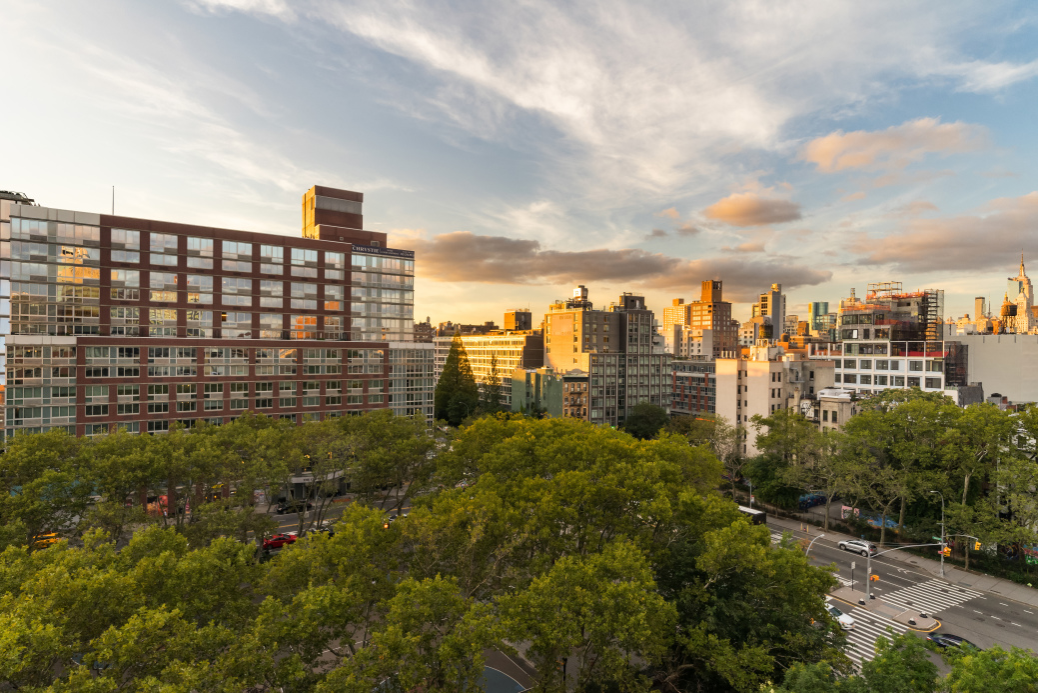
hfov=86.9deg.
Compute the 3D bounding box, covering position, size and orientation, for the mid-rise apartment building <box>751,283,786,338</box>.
[{"bbox_3d":[156.711,-3.836,343.741,13.400,69.400,14.400,1,0,-32],"label":"mid-rise apartment building"}]

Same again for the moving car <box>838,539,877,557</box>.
[{"bbox_3d":[45.325,26.682,73.187,1.850,1.660,4.700,1,0,-29],"label":"moving car"}]

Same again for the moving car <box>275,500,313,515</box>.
[{"bbox_3d":[-37.573,26.786,91.816,4.900,1.550,1.900,1,0,-34],"label":"moving car"}]

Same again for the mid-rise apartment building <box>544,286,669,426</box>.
[{"bbox_3d":[26.961,6.117,166.772,31.600,45.000,22.000,1,0,-31],"label":"mid-rise apartment building"}]

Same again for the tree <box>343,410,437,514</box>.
[{"bbox_3d":[-19.758,18.479,82.899,13.200,17.000,13.800,1,0,-33],"label":"tree"}]

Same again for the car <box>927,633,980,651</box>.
[{"bbox_3d":[39.832,27.416,49.154,1.850,1.500,4.750,1,0,-29],"label":"car"}]

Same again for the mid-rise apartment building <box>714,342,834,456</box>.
[{"bbox_3d":[60.292,14.677,128.539,25.600,28.200,13.600,1,0,-32],"label":"mid-rise apartment building"}]

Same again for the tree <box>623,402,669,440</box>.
[{"bbox_3d":[30.725,20.603,131.890,11.000,14.200,11.000,1,0,-33],"label":"tree"}]

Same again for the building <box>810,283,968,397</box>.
[{"bbox_3d":[84.846,7.410,126.644,12.500,41.500,28.410,1,0,-29],"label":"building"}]

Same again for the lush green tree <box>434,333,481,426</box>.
[{"bbox_3d":[-21.830,11.731,191.941,14.500,33.000,14.500,1,0,-4],"label":"lush green tree"}]

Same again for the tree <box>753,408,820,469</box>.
[{"bbox_3d":[44.847,19.110,91.899,11.800,17.000,11.800,1,0,-29],"label":"tree"}]

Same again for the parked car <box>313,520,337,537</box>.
[{"bbox_3d":[-28.699,26.846,79.168,4.700,1.500,1.850,1,0,-34],"label":"parked car"}]

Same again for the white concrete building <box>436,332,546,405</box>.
[{"bbox_3d":[-9.075,10.757,206.875,18.000,34.000,74.000,1,0,-29],"label":"white concrete building"}]

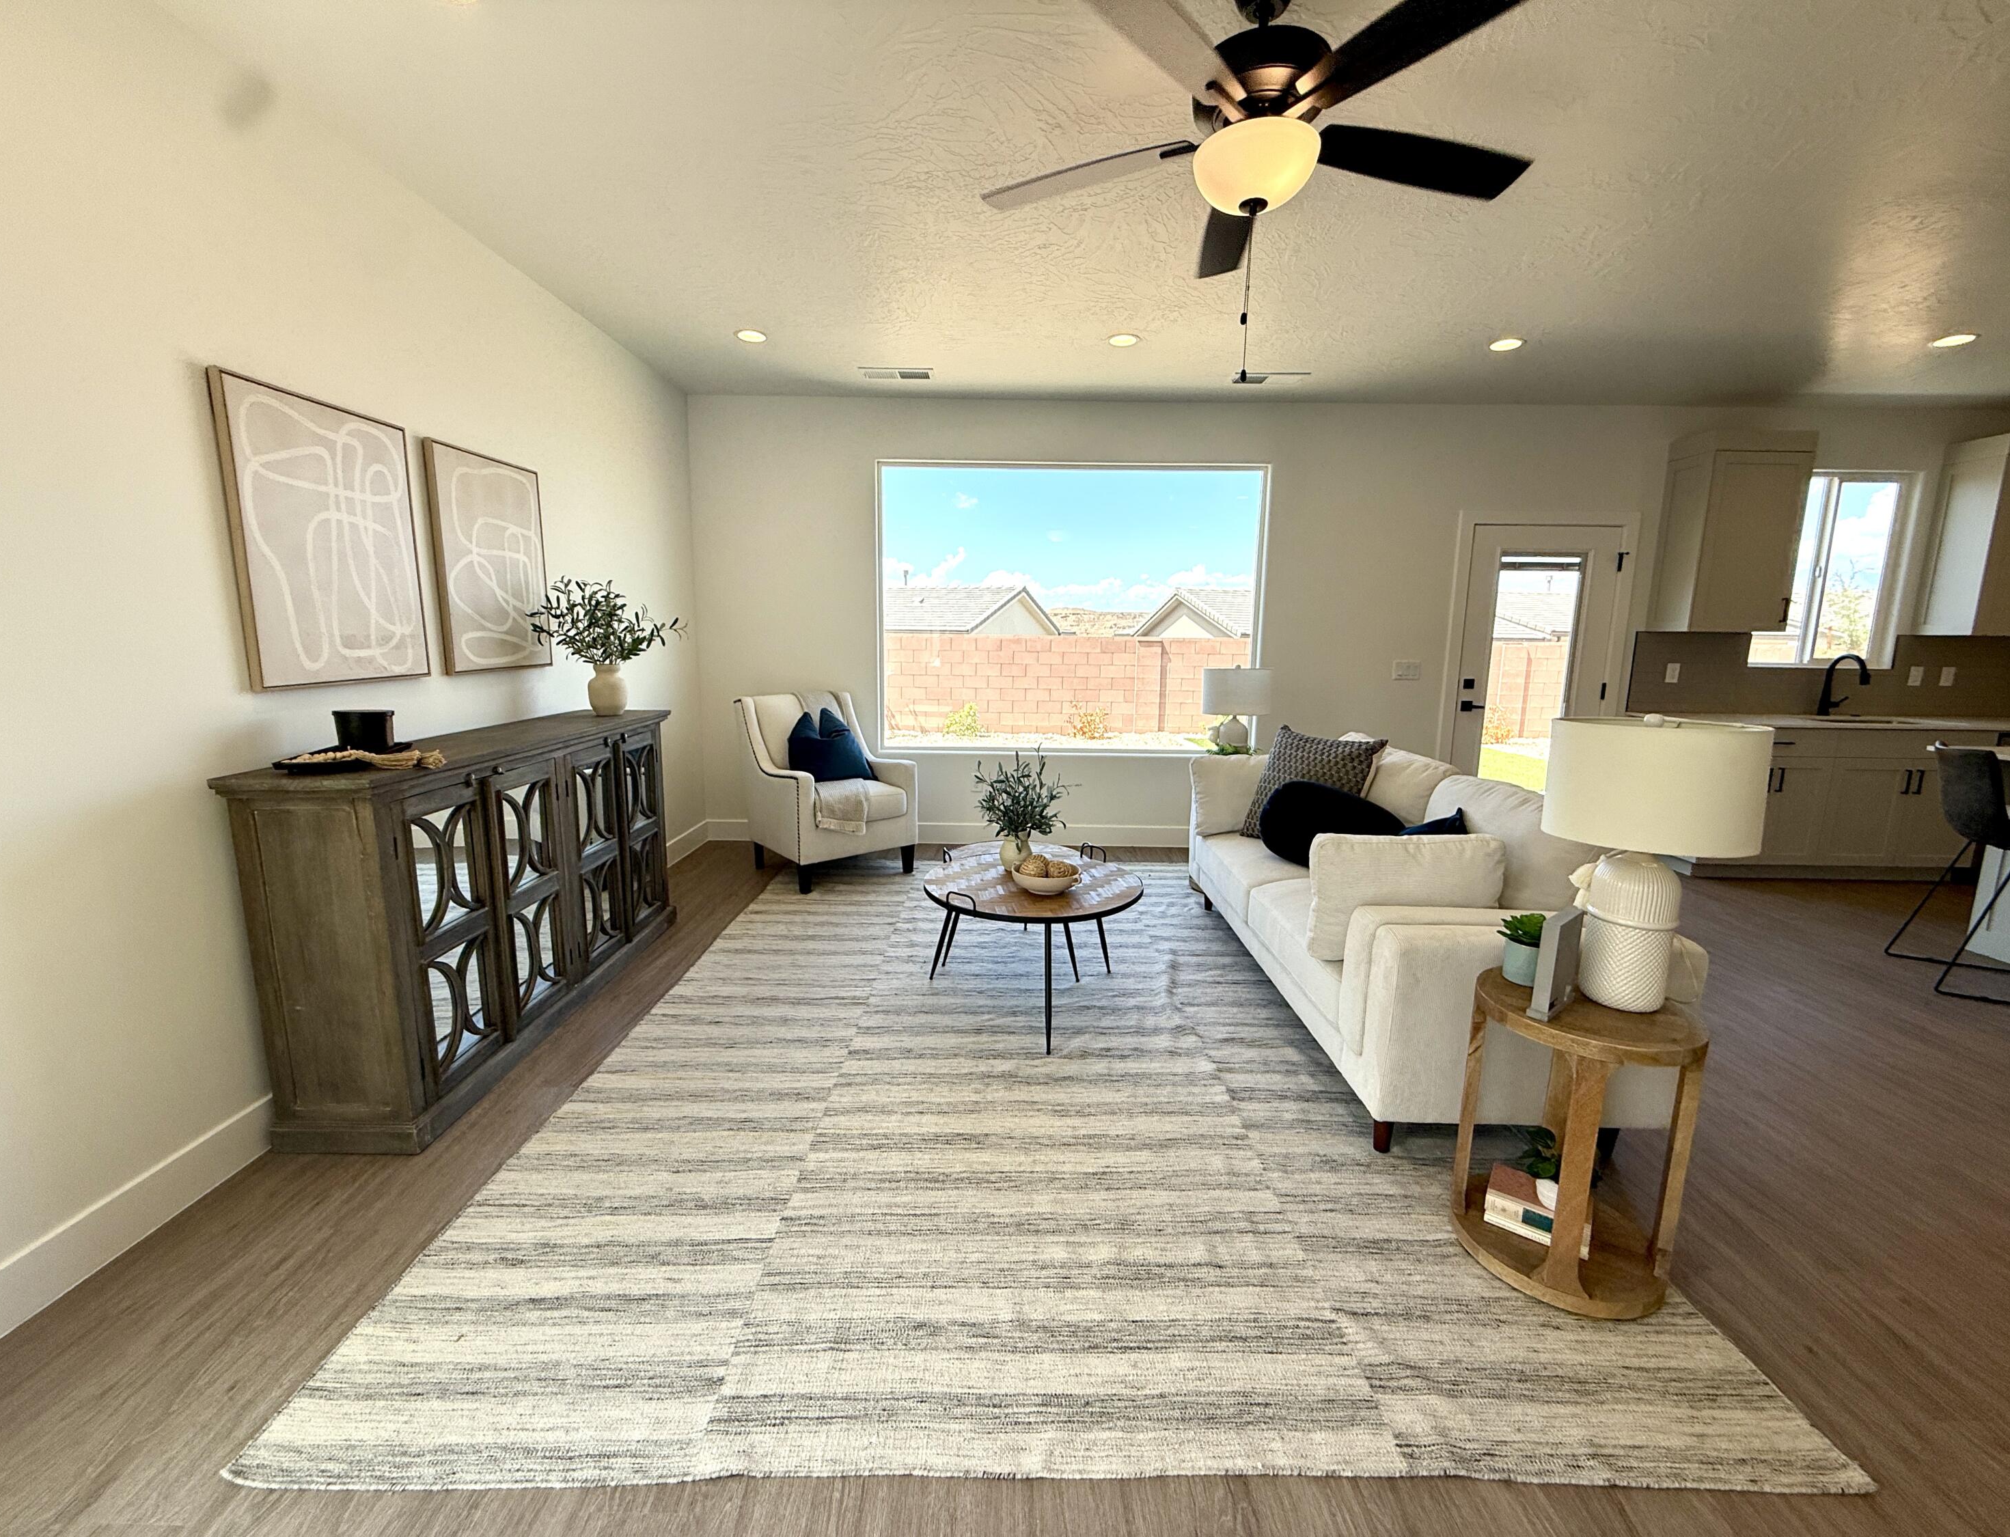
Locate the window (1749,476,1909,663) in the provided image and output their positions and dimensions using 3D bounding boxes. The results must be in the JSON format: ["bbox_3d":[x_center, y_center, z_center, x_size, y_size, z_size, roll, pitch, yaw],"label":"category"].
[{"bbox_3d":[5.157,-1.229,5.195,0.900,1.180,0.100,1,9,0],"label":"window"}]

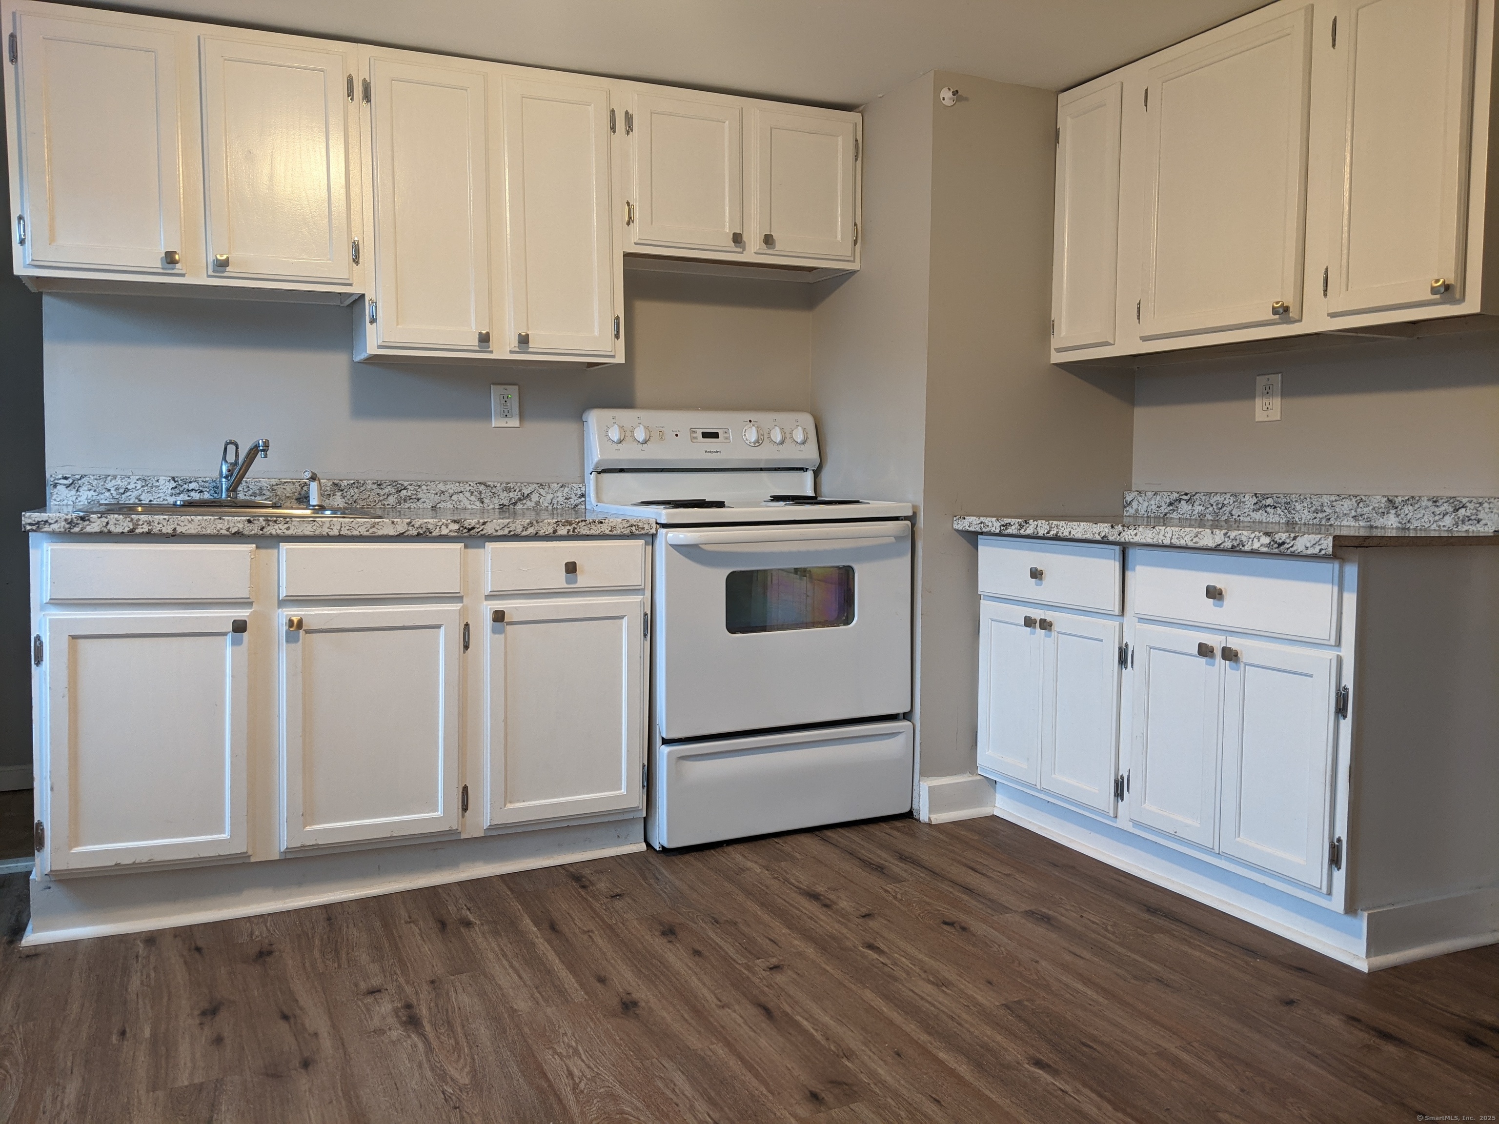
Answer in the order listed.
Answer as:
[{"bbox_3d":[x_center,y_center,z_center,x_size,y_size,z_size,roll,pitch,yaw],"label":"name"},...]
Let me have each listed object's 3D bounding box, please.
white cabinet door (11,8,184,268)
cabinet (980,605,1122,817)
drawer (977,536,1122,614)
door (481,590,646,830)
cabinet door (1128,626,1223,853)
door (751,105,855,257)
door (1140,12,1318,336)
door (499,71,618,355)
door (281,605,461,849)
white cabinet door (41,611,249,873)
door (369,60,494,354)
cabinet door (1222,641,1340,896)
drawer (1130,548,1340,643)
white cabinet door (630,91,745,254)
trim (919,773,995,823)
[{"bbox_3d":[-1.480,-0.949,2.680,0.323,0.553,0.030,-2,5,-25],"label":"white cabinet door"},{"bbox_3d":[1.031,0.370,3.242,0.580,0.493,0.573,-1,4,-25],"label":"cabinet"},{"bbox_3d":[0.784,0.028,3.114,0.042,0.167,0.582,-1,4,-25],"label":"drawer"},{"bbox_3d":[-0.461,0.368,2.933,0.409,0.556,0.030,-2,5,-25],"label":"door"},{"bbox_3d":[0.986,0.396,2.703,0.035,0.482,0.279,-1,4,-25],"label":"cabinet door"},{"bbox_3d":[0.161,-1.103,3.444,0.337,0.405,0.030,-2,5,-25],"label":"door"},{"bbox_3d":[1.176,-0.936,2.920,0.027,0.715,0.502,-2,5,-26],"label":"door"},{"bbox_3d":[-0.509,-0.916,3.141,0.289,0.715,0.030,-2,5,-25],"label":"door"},{"bbox_3d":[-0.873,0.379,2.721,0.402,0.549,0.027,-2,5,-25],"label":"door"},{"bbox_3d":[-1.290,0.383,2.526,0.401,0.555,0.027,-2,5,-25],"label":"white cabinet door"},{"bbox_3d":[-0.804,-0.896,2.973,0.286,0.709,0.027,-2,5,-25],"label":"door"},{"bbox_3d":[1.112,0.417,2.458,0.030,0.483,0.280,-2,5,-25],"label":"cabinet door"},{"bbox_3d":[1.042,0.066,2.558,0.042,0.168,0.568,-1,4,-25],"label":"drawer"},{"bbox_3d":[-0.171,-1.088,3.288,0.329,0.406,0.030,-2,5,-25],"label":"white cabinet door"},{"bbox_3d":[0.595,0.687,3.385,0.260,0.120,0.032,-1,4,-25],"label":"trim"}]

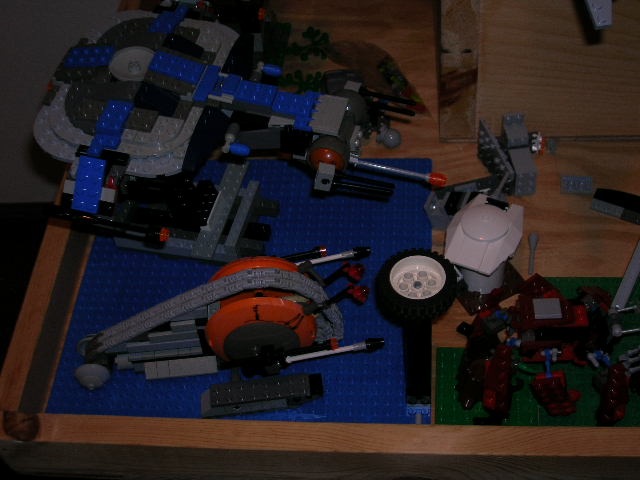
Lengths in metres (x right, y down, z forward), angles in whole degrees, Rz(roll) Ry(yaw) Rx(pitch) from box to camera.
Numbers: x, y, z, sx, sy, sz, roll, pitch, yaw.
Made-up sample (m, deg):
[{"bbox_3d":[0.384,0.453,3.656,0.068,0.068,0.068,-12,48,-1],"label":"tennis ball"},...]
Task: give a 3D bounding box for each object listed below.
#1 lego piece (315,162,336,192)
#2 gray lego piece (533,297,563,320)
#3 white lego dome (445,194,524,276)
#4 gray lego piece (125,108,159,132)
[{"bbox_3d":[0.003,-0.038,0.565,0.010,0.016,0.008,13,53,4],"label":"lego piece"},{"bbox_3d":[0.138,0.042,0.561,0.016,0.004,0.016,-1,39,5],"label":"gray lego piece"},{"bbox_3d":[0.110,-0.008,0.620,0.049,0.016,0.065,19,55,20],"label":"white lego dome"},{"bbox_3d":[-0.109,-0.073,0.569,0.016,0.005,0.016,9,52,12],"label":"gray lego piece"}]

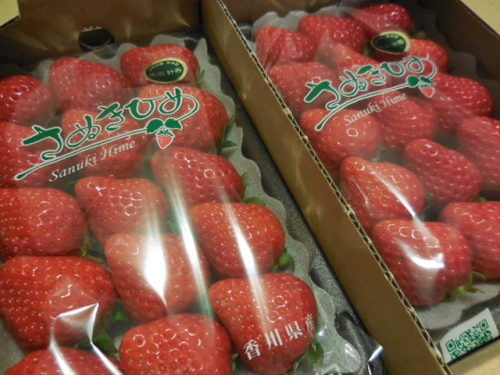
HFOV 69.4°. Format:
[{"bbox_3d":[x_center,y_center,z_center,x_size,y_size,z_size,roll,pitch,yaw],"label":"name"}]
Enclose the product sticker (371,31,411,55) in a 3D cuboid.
[{"bbox_3d":[0.083,-0.086,0.214,0.024,0.001,0.017,1,79,8],"label":"product sticker"}]

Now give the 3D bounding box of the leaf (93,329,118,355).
[{"bbox_3d":[-0.058,0.062,0.146,0.011,0.005,0.010,0,59,-4],"label":"leaf"}]

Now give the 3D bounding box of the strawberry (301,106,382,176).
[{"bbox_3d":[0.048,-0.023,0.194,0.046,0.038,0.038,17,55,-28],"label":"strawberry"}]

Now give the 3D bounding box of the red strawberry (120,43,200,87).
[{"bbox_3d":[-0.052,-0.066,0.212,0.045,0.035,0.035,17,55,-28],"label":"red strawberry"}]

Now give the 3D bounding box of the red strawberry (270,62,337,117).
[{"bbox_3d":[0.030,-0.052,0.202,0.039,0.032,0.035,31,57,16],"label":"red strawberry"}]

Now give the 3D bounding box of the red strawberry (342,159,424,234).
[{"bbox_3d":[0.060,0.004,0.164,0.039,0.032,0.035,34,58,19],"label":"red strawberry"}]

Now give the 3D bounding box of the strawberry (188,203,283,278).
[{"bbox_3d":[-0.005,0.021,0.145,0.038,0.031,0.031,23,55,11],"label":"strawberry"}]

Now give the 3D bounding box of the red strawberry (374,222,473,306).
[{"bbox_3d":[0.077,0.034,0.162,0.045,0.038,0.038,17,55,-28],"label":"red strawberry"}]

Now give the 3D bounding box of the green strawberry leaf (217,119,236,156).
[{"bbox_3d":[-0.012,-0.026,0.181,0.010,0.012,0.017,-15,57,-15],"label":"green strawberry leaf"}]

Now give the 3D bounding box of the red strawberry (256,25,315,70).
[{"bbox_3d":[0.021,-0.082,0.222,0.038,0.031,0.034,37,59,20],"label":"red strawberry"}]

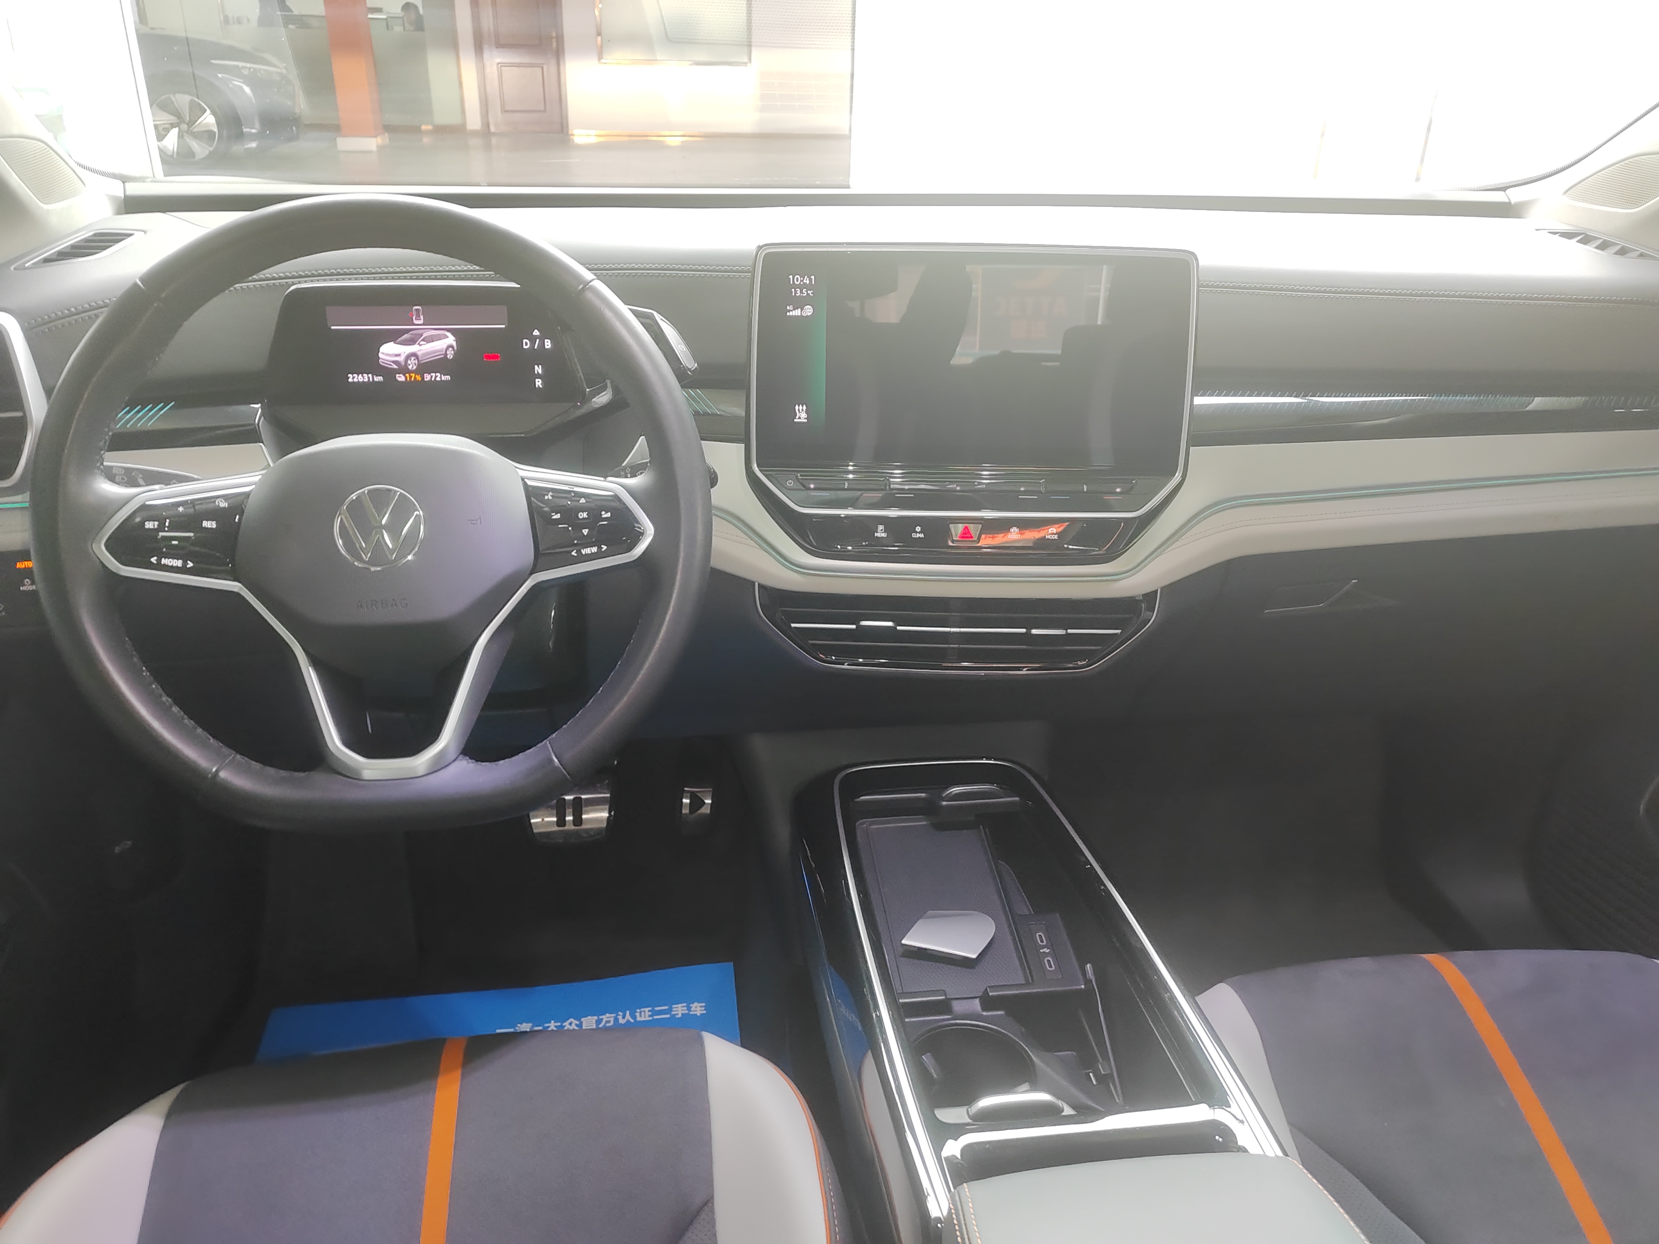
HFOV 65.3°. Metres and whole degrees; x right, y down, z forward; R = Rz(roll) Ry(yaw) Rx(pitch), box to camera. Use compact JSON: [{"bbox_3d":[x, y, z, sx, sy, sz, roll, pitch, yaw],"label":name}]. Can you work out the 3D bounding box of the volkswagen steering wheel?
[{"bbox_3d":[-0.258,-0.064,0.765,0.372,0.362,0.085,-3,-2,-10],"label":"volkswagen steering wheel"}]

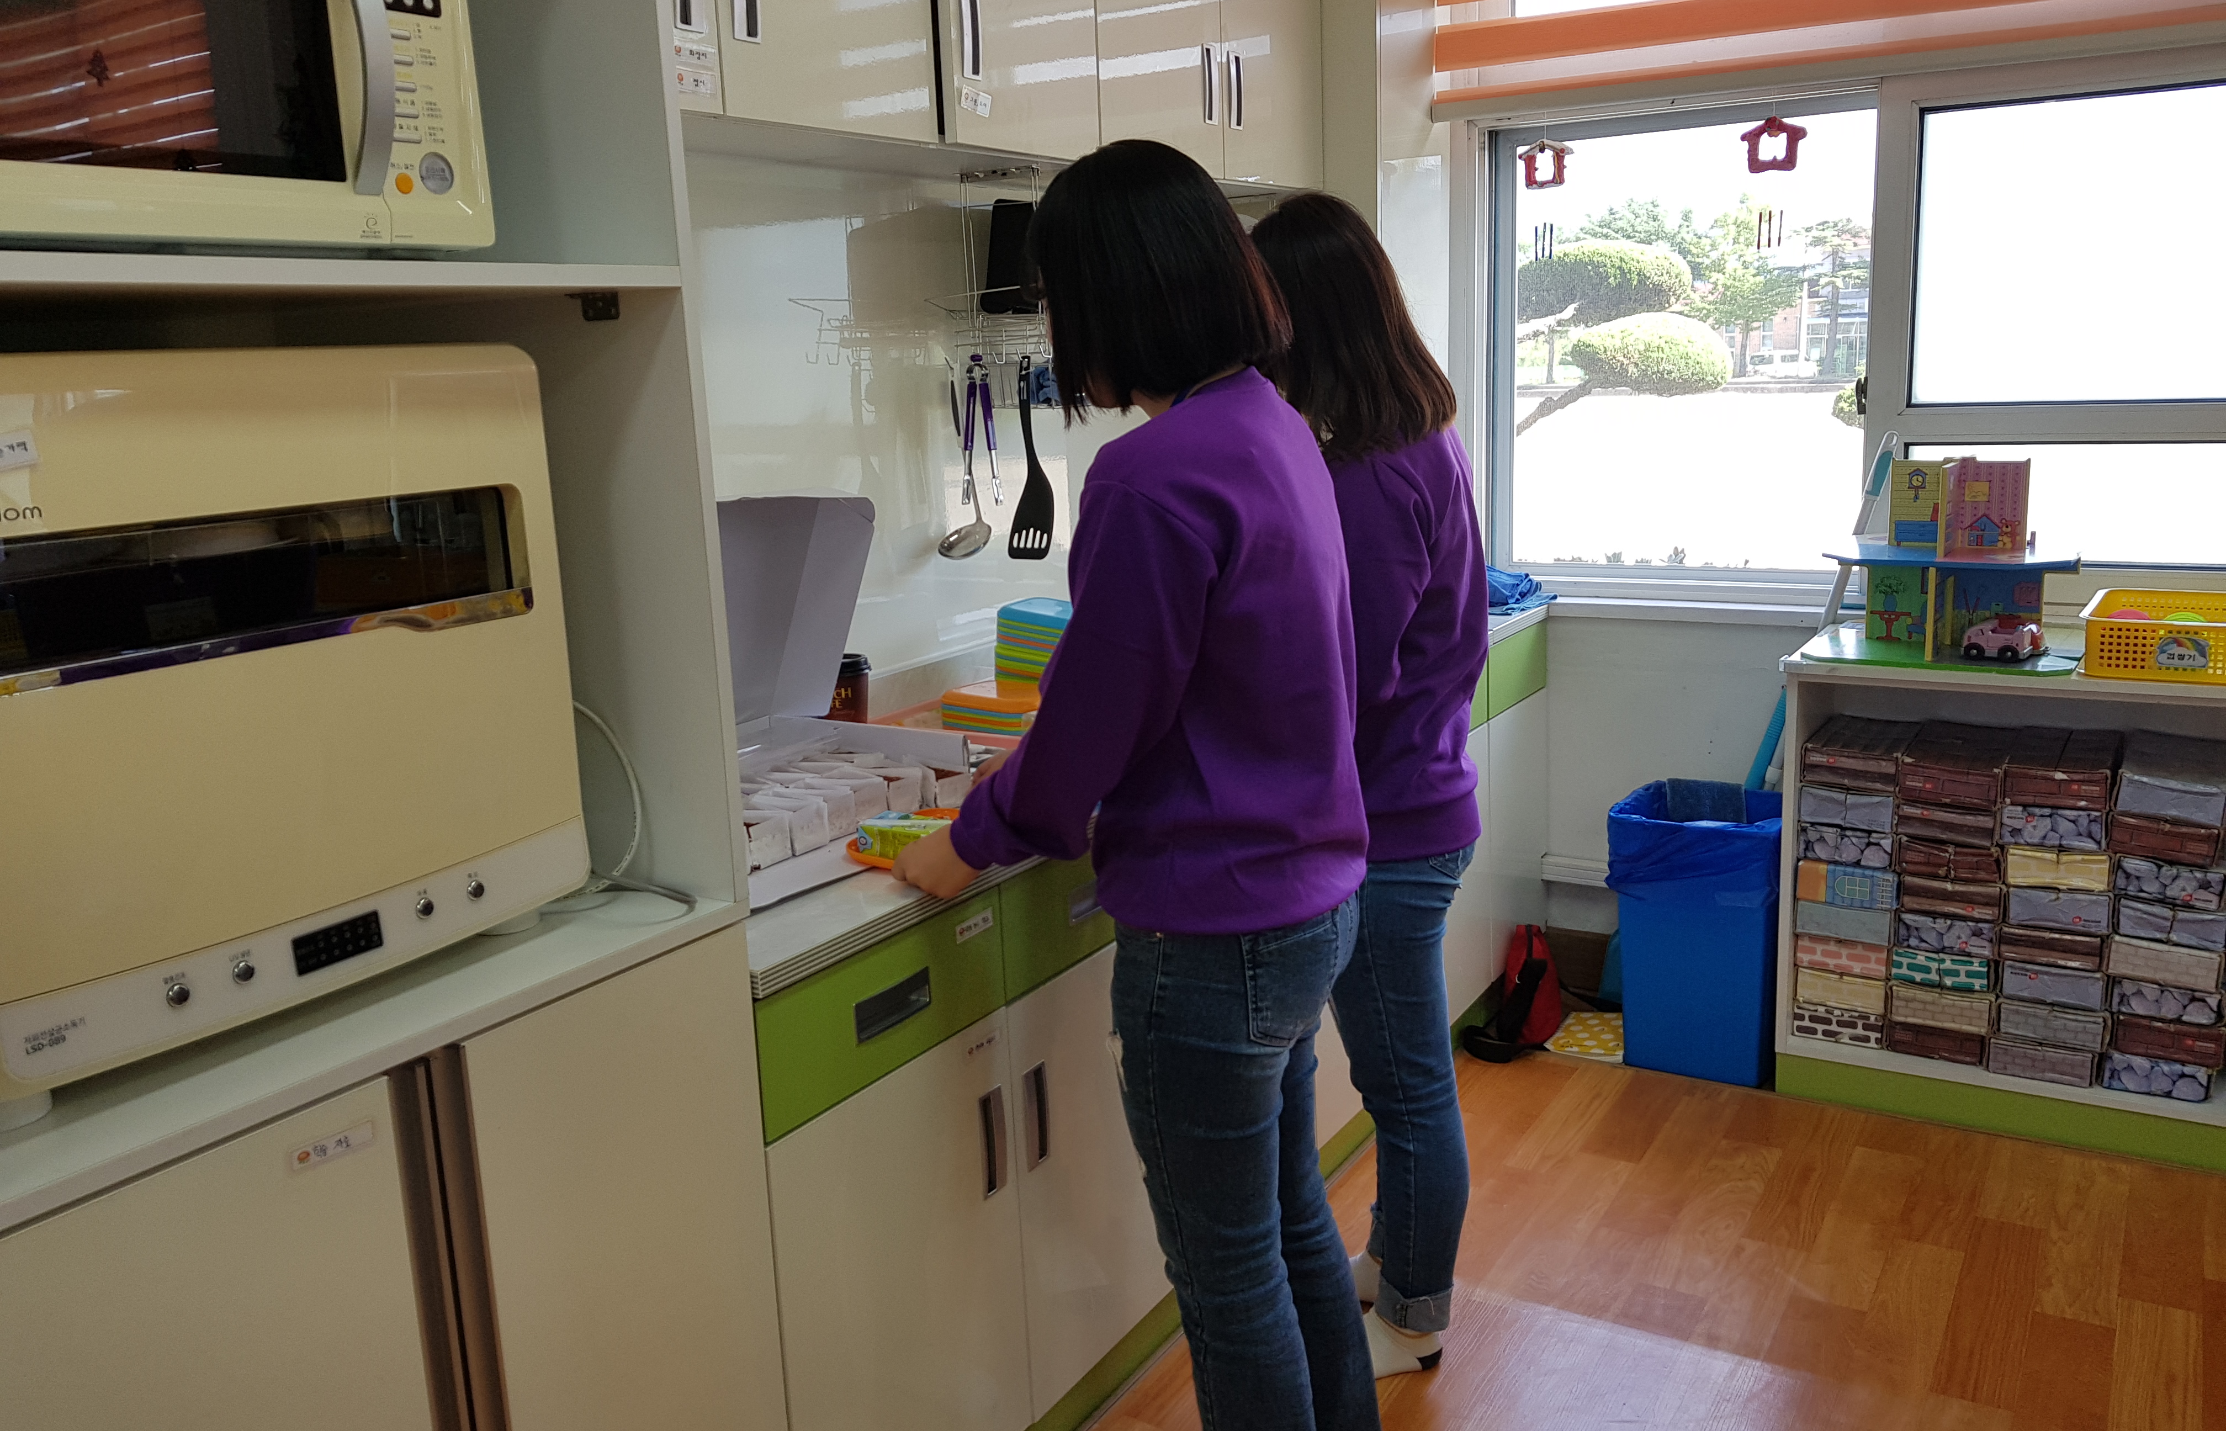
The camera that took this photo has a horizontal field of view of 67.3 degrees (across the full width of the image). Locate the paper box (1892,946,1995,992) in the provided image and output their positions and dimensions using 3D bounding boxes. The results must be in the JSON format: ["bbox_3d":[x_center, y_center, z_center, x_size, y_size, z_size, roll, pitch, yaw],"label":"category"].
[{"bbox_3d":[1.558,0.426,3.118,0.155,0.068,0.290,5,14,31],"label":"paper box"}]

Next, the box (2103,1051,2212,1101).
[{"bbox_3d":[1.799,0.567,2.877,0.152,0.066,0.300,5,14,32],"label":"box"}]

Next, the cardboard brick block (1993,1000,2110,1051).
[{"bbox_3d":[1.660,0.491,2.933,0.152,0.066,0.300,5,14,32],"label":"cardboard brick block"}]

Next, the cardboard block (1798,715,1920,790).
[{"bbox_3d":[1.365,0.065,3.035,0.152,0.066,0.300,5,14,32],"label":"cardboard block"}]

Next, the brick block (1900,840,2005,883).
[{"bbox_3d":[1.508,0.219,2.978,0.152,0.066,0.300,5,14,32],"label":"brick block"}]

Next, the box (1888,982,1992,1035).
[{"bbox_3d":[1.515,0.479,3.024,0.157,0.067,0.295,5,14,32],"label":"box"}]

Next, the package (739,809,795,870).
[{"bbox_3d":[-0.424,0.137,1.895,0.100,0.055,0.065,6,15,32],"label":"package"}]

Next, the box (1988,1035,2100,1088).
[{"bbox_3d":[1.651,0.556,2.949,0.152,0.066,0.300,5,14,32],"label":"box"}]

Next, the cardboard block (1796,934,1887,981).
[{"bbox_3d":[1.382,0.402,3.107,0.152,0.066,0.300,5,14,32],"label":"cardboard block"}]

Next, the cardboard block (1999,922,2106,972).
[{"bbox_3d":[1.645,0.360,2.911,0.151,0.064,0.295,5,14,32],"label":"cardboard block"}]

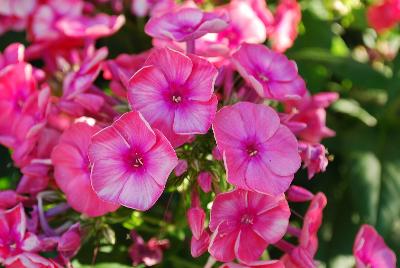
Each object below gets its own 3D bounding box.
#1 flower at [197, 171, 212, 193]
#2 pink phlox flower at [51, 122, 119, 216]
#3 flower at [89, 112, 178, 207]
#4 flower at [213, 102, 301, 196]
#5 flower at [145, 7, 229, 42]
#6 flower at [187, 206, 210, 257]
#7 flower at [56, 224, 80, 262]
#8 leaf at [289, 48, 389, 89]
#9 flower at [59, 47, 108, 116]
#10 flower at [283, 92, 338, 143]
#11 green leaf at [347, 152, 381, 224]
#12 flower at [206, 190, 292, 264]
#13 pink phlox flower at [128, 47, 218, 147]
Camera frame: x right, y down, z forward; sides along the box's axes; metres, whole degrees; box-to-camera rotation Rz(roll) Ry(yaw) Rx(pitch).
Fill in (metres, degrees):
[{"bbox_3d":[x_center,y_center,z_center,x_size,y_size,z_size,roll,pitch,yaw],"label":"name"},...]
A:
[{"bbox_3d":[0.002,0.018,0.308,0.005,0.009,0.005,-3,6,0],"label":"flower"},{"bbox_3d":[-0.044,0.013,0.308,0.032,0.035,0.009,10,0,25],"label":"pink phlox flower"},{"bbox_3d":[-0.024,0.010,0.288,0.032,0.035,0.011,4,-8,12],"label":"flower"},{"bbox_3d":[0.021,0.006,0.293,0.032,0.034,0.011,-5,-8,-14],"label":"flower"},{"bbox_3d":[-0.005,-0.044,0.322,0.032,0.009,0.029,7,29,19],"label":"flower"},{"bbox_3d":[-0.001,0.037,0.302,0.009,0.018,0.009,-6,6,0],"label":"flower"},{"bbox_3d":[-0.051,0.042,0.310,0.009,0.015,0.009,-15,-10,-35],"label":"flower"},{"bbox_3d":[0.069,-0.032,0.400,0.046,0.007,0.022,16,49,7],"label":"leaf"},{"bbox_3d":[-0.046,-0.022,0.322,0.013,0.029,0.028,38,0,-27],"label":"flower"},{"bbox_3d":[0.045,-0.007,0.330,0.016,0.020,0.021,-14,10,34],"label":"flower"},{"bbox_3d":[0.082,0.027,0.400,0.017,0.036,0.007,-4,-15,5],"label":"green leaf"},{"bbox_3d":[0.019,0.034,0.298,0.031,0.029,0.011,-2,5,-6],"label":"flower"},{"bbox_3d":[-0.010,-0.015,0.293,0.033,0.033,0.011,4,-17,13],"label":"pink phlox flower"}]

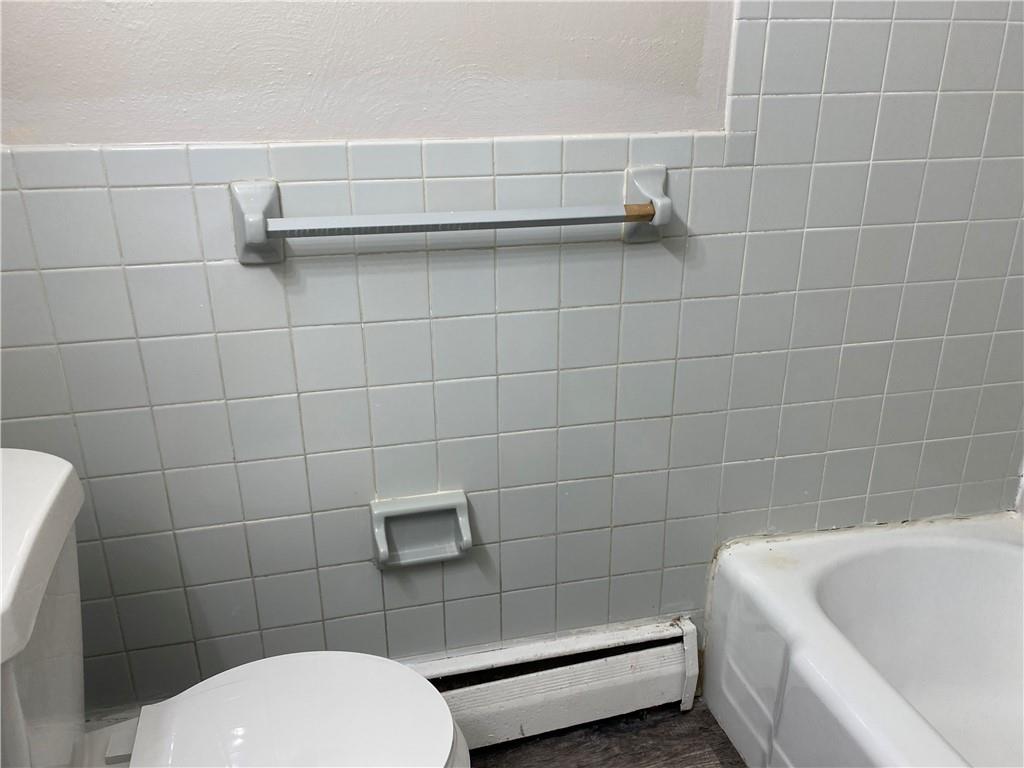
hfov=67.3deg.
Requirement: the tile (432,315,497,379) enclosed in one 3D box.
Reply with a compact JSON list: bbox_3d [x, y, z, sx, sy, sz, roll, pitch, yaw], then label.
[{"bbox_3d":[-0.078,-0.061,1.271,0.108,0.108,0.010,-5,22,-12],"label":"tile"}]

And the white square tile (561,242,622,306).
[{"bbox_3d":[0.133,-0.183,1.280,0.108,0.108,0.009,-5,21,-13],"label":"white square tile"}]

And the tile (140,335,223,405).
[{"bbox_3d":[-0.505,-0.022,1.180,0.108,0.108,0.008,-5,22,-12],"label":"tile"}]

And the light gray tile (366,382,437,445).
[{"bbox_3d":[-0.184,0.051,1.288,0.108,0.108,0.010,-5,22,-12],"label":"light gray tile"}]

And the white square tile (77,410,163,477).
[{"bbox_3d":[-0.607,0.090,1.190,0.108,0.108,0.009,-5,21,-13],"label":"white square tile"}]

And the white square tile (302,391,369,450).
[{"bbox_3d":[-0.290,0.061,1.265,0.108,0.108,0.008,-5,22,-12],"label":"white square tile"}]

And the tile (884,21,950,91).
[{"bbox_3d":[0.662,-0.536,1.266,0.108,0.108,0.010,-5,22,-12],"label":"tile"}]

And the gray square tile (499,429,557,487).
[{"bbox_3d":[0.027,0.131,1.370,0.108,0.108,0.010,-5,21,-12],"label":"gray square tile"}]

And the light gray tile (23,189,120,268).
[{"bbox_3d":[-0.614,-0.217,1.080,0.108,0.108,0.010,-5,22,-12],"label":"light gray tile"}]

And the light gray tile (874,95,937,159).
[{"bbox_3d":[0.666,-0.435,1.309,0.108,0.108,0.010,-5,22,-12],"label":"light gray tile"}]

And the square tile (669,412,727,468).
[{"bbox_3d":[0.344,0.104,1.436,0.108,0.108,0.010,-5,21,-12],"label":"square tile"}]

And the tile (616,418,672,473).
[{"bbox_3d":[0.241,0.113,1.419,0.108,0.108,0.009,-5,21,-13],"label":"tile"}]

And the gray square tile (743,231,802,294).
[{"bbox_3d":[0.455,-0.212,1.343,0.108,0.108,0.010,-5,22,-12],"label":"gray square tile"}]

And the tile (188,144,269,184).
[{"bbox_3d":[-0.403,-0.313,1.097,0.108,0.053,0.010,-5,22,-12],"label":"tile"}]

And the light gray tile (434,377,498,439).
[{"bbox_3d":[-0.078,0.040,1.312,0.108,0.108,0.010,-5,22,-12],"label":"light gray tile"}]

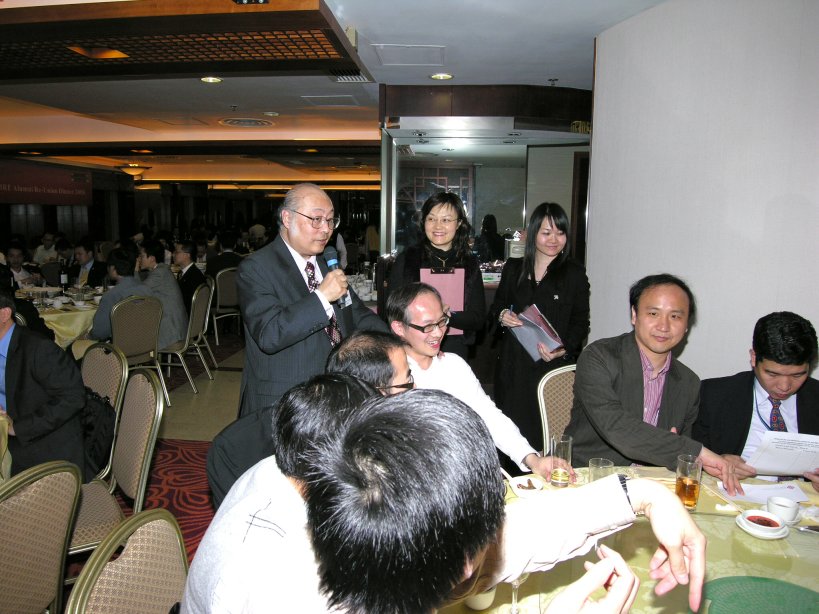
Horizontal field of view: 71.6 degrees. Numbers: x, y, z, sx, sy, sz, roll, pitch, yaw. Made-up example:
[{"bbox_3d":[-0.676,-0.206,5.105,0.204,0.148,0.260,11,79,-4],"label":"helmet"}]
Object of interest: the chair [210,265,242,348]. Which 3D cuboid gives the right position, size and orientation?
[{"bbox_3d":[-2.260,-0.028,7.065,0.450,0.910,0.560,-6,11,-36],"label":"chair"}]

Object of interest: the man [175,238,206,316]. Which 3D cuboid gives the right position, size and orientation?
[{"bbox_3d":[-2.300,-0.013,5.726,0.740,1.290,0.520,-3,9,-18],"label":"man"}]

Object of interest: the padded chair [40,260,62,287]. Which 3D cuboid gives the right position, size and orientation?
[{"bbox_3d":[-4.659,-0.106,7.567,0.450,0.920,0.550,-4,9,-26],"label":"padded chair"}]

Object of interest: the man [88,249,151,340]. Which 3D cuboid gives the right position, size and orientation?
[{"bbox_3d":[-2.501,0.112,5.020,0.520,1.250,0.780,-6,10,-36],"label":"man"}]

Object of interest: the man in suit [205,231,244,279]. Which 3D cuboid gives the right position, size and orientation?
[{"bbox_3d":[-2.328,-0.268,7.289,0.520,1.360,0.750,1,8,6],"label":"man in suit"}]

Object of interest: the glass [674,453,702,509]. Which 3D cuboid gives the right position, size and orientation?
[{"bbox_3d":[0.711,0.448,1.458,0.066,0.130,0.066,0,8,0],"label":"glass"}]

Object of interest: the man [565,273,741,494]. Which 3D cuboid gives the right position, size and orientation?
[{"bbox_3d":[0.745,0.545,1.946,0.560,1.320,0.750,1,8,6],"label":"man"}]

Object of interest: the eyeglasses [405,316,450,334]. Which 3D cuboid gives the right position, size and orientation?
[{"bbox_3d":[0.060,0.062,2.013,0.142,0.045,0.140,-25,21,-29],"label":"eyeglasses"}]

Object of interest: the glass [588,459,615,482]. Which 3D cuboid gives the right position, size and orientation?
[{"bbox_3d":[0.554,0.476,1.637,0.068,0.087,0.068,0,9,0],"label":"glass"}]

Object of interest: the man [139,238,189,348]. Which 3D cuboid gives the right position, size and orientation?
[{"bbox_3d":[-2.271,0.080,5.045,0.780,1.310,0.520,3,9,17],"label":"man"}]

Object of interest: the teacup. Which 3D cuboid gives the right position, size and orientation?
[{"bbox_3d":[0.921,0.494,1.398,0.080,0.050,0.080,0,8,0],"label":"teacup"}]

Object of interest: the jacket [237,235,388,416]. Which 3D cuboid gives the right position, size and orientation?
[{"bbox_3d":[-0.355,0.097,2.120,0.530,0.740,0.370,-8,12,-41],"label":"jacket"}]

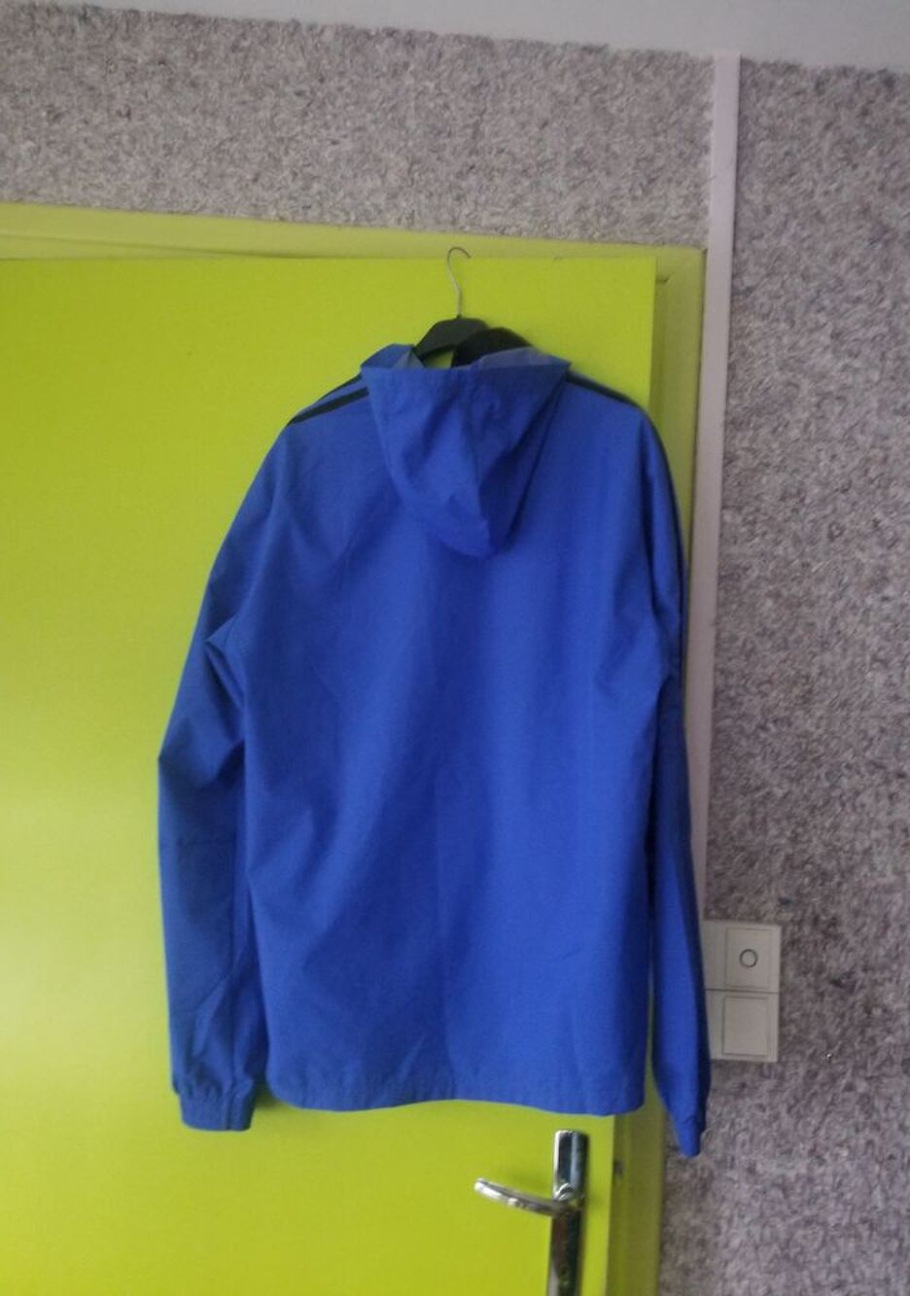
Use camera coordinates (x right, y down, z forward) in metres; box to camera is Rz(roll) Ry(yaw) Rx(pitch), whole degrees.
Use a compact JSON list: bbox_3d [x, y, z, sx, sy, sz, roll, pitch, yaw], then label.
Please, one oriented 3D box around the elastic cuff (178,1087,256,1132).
[{"bbox_3d":[-0.247,0.479,1.010,0.074,0.041,0.045,1,-4,8],"label":"elastic cuff"}]

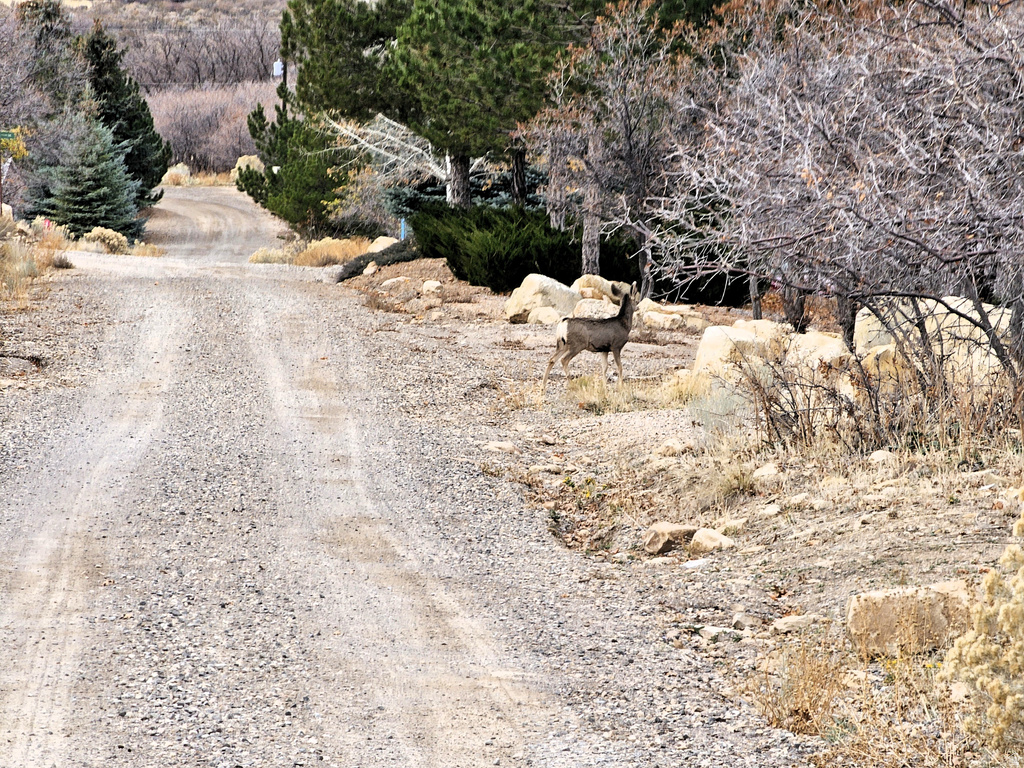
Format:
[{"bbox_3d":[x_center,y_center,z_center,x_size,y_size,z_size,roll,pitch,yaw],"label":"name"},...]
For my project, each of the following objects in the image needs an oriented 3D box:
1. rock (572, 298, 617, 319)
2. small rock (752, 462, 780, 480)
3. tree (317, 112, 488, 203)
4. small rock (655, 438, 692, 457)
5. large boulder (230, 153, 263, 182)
[{"bbox_3d":[1.074,-0.940,87.000,0.601,0.300,0.450,0,1,0],"label":"rock"},{"bbox_3d":[1.777,0.611,47.500,0.195,0.121,0.170,0,1,0],"label":"small rock"},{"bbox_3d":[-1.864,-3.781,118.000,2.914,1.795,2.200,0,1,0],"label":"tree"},{"bbox_3d":[1.211,0.476,51.000,0.285,0.135,0.228,0,1,0],"label":"small rock"},{"bbox_3d":[-8.924,-7.285,230.000,1.183,0.940,1.100,0,1,0],"label":"large boulder"}]

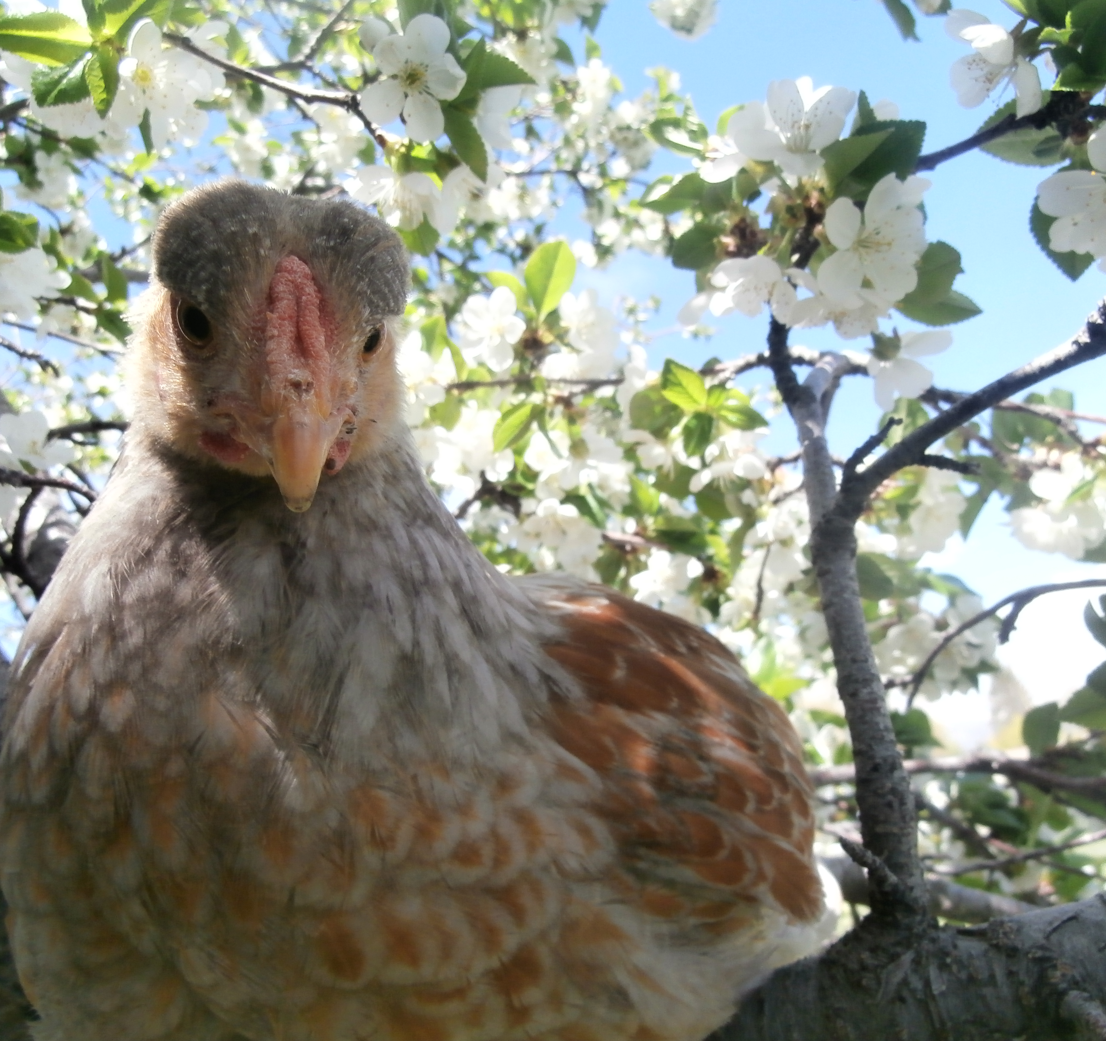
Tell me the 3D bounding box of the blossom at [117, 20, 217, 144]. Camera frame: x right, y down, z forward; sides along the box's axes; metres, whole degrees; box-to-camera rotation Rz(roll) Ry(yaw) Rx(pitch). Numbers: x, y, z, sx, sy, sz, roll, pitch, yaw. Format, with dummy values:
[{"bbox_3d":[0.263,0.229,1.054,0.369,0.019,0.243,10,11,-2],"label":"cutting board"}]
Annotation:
[{"bbox_3d":[-0.156,-0.178,0.390,0.039,0.049,0.022,5,-14,-21],"label":"blossom"}]

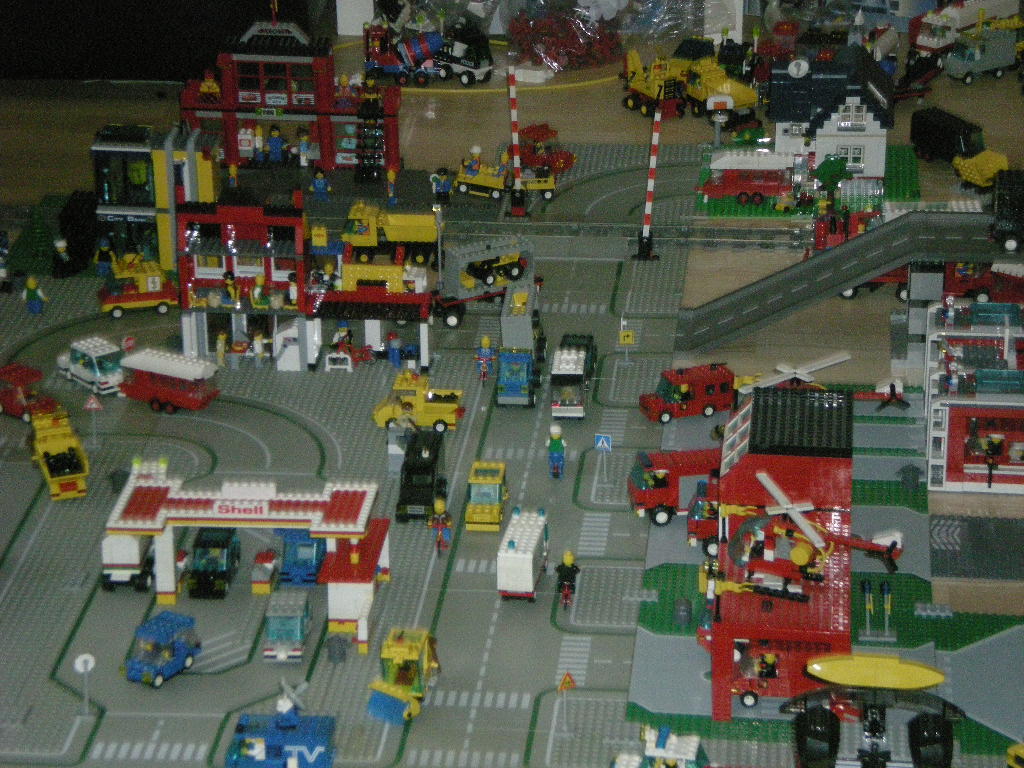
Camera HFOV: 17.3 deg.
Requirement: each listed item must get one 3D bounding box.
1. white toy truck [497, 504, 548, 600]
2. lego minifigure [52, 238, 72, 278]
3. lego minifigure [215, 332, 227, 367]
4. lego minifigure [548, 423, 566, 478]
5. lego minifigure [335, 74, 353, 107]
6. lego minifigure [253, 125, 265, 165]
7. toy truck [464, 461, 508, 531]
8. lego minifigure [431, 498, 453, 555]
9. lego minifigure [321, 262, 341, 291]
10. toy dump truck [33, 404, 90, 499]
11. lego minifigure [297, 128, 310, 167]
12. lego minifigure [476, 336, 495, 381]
[{"bbox_3d":[0.011,0.155,3.073,0.034,0.062,0.090,3,23,9],"label":"white toy truck"},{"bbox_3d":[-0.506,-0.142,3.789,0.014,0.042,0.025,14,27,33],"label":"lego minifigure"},{"bbox_3d":[-0.308,-0.037,3.574,0.014,0.041,0.022,4,23,10],"label":"lego minifigure"},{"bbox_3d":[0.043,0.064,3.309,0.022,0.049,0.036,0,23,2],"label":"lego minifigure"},{"bbox_3d":[-0.205,-0.359,4.128,0.025,0.041,0.014,0,22,1],"label":"lego minifigure"},{"bbox_3d":[-0.312,-0.296,4.163,0.014,0.042,0.025,1,22,5],"label":"lego minifigure"},{"bbox_3d":[-0.024,0.105,3.215,0.033,0.046,0.093,2,23,5],"label":"toy truck"},{"bbox_3d":[-0.064,0.130,3.083,0.023,0.046,0.038,2,22,5],"label":"lego minifigure"},{"bbox_3d":[-0.192,-0.112,3.567,0.024,0.041,0.015,18,29,37],"label":"lego minifigure"},{"bbox_3d":[-0.444,0.069,3.310,0.041,0.048,0.135,-7,23,-14],"label":"toy dump truck"},{"bbox_3d":[-0.253,-0.287,4.115,0.016,0.041,0.021,18,28,37],"label":"lego minifigure"},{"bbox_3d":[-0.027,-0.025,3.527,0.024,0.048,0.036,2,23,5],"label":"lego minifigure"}]

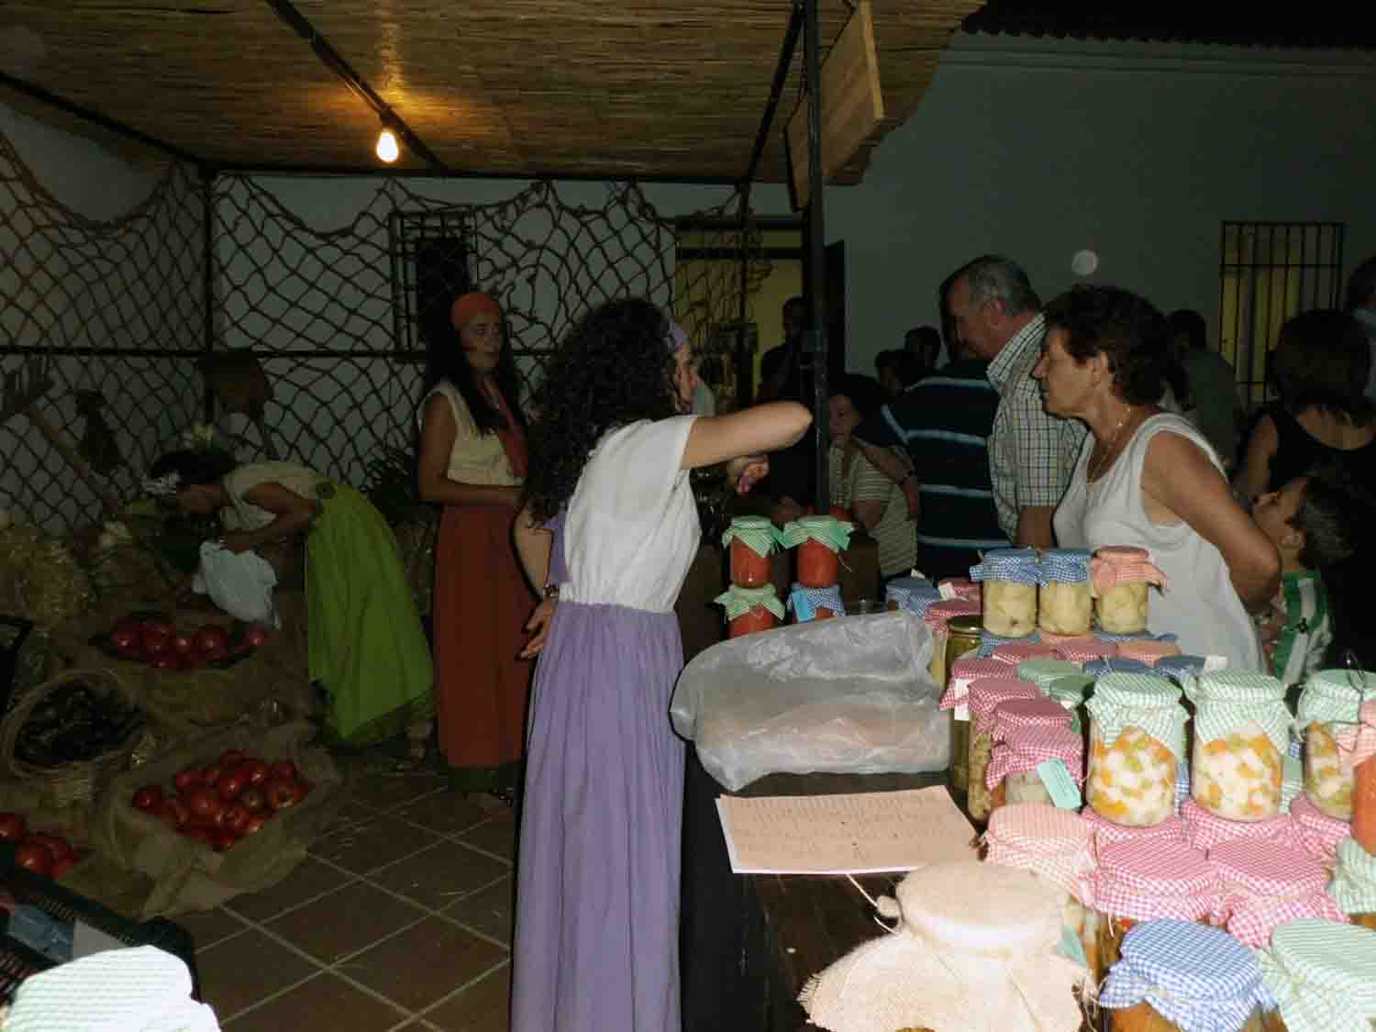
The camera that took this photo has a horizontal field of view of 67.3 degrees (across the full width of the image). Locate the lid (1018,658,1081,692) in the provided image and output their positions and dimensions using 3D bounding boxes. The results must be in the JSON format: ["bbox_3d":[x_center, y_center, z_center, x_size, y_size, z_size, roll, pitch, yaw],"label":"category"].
[{"bbox_3d":[0.473,0.214,1.353,0.090,0.037,0.090,0,8,0],"label":"lid"}]

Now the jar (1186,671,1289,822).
[{"bbox_3d":[0.497,0.206,0.937,0.084,0.115,0.084,-1,7,0],"label":"jar"}]

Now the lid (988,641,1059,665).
[{"bbox_3d":[0.469,0.202,1.436,0.092,0.035,0.092,0,8,0],"label":"lid"}]

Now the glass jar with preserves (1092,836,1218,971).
[{"bbox_3d":[0.374,0.345,0.829,0.089,0.155,0.089,0,8,0],"label":"glass jar with preserves"}]

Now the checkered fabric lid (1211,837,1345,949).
[{"bbox_3d":[0.478,0.301,0.847,0.100,0.050,0.100,-1,7,0],"label":"checkered fabric lid"}]

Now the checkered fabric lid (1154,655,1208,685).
[{"bbox_3d":[0.661,0.214,1.386,0.073,0.045,0.073,0,8,0],"label":"checkered fabric lid"}]

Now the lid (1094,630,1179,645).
[{"bbox_3d":[0.670,0.191,1.549,0.115,0.043,0.100,0,8,0],"label":"lid"}]

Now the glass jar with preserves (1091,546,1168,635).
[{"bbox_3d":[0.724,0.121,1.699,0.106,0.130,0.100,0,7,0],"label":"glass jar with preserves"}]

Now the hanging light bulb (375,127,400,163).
[{"bbox_3d":[-0.914,-1.132,3.150,0.066,0.111,0.066,0,7,0],"label":"hanging light bulb"}]

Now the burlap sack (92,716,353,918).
[{"bbox_3d":[-1.371,0.851,3.001,0.680,0.280,0.660,-1,7,0],"label":"burlap sack"}]

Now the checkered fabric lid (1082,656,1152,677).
[{"bbox_3d":[0.619,0.232,1.488,0.096,0.034,0.096,0,7,0],"label":"checkered fabric lid"}]

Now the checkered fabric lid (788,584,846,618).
[{"bbox_3d":[0.251,0.159,2.019,0.105,0.055,0.100,0,8,0],"label":"checkered fabric lid"}]

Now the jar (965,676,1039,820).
[{"bbox_3d":[0.386,0.285,1.270,0.085,0.155,0.085,0,8,0],"label":"jar"}]

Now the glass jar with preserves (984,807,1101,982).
[{"bbox_3d":[0.323,0.353,0.957,0.104,0.132,0.104,0,7,0],"label":"glass jar with preserves"}]

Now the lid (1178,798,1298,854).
[{"bbox_3d":[0.490,0.279,0.920,0.096,0.048,0.096,0,8,0],"label":"lid"}]

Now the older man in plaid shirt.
[{"bbox_3d":[0.782,0.264,2.416,0.400,1.695,0.500,1,8,12],"label":"older man in plaid shirt"}]

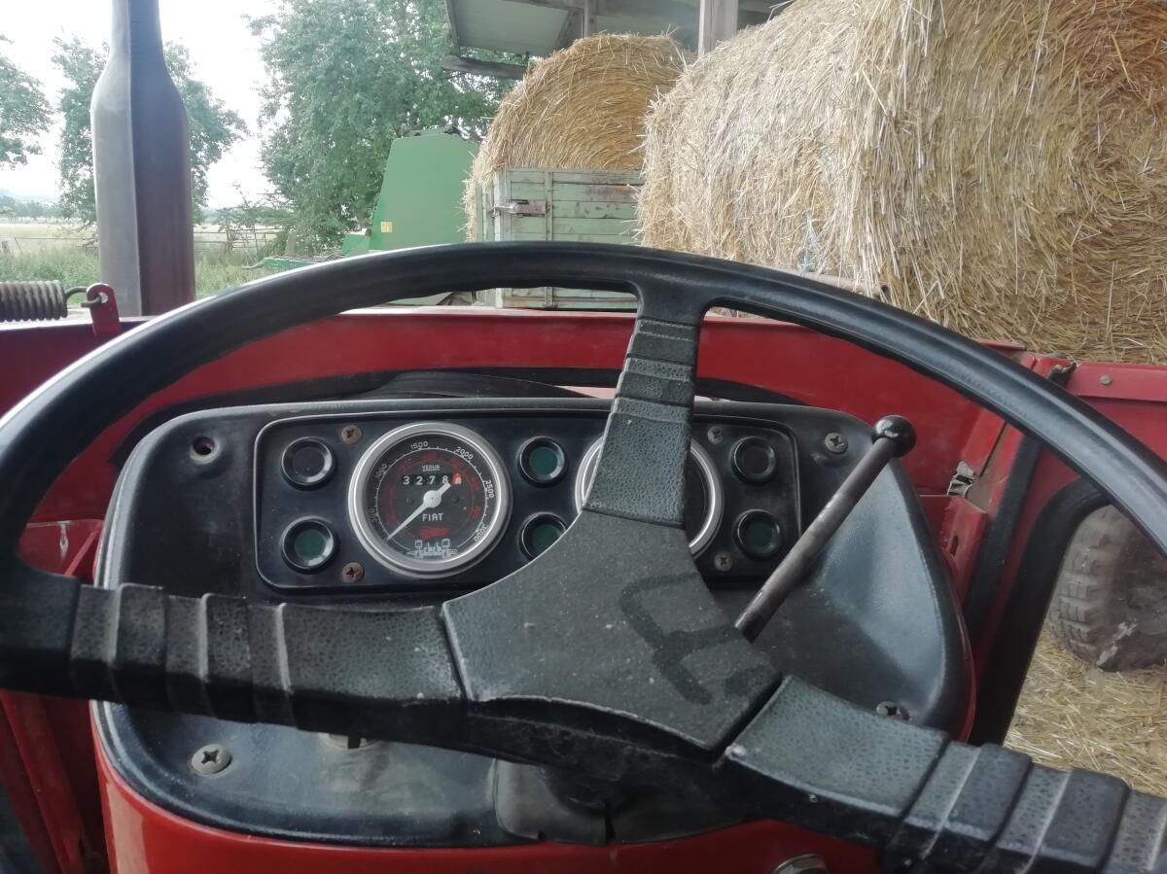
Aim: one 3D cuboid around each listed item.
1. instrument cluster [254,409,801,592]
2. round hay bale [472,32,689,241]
[{"bbox_3d":[-0.025,0.037,0.518,0.317,0.100,0.040,0,-9,-11],"label":"instrument cluster"},{"bbox_3d":[0.126,-1.357,4.744,1.400,1.270,1.200,-2,14,-9],"label":"round hay bale"}]

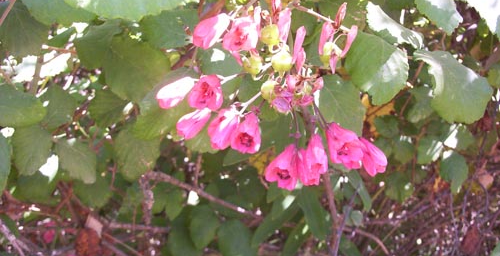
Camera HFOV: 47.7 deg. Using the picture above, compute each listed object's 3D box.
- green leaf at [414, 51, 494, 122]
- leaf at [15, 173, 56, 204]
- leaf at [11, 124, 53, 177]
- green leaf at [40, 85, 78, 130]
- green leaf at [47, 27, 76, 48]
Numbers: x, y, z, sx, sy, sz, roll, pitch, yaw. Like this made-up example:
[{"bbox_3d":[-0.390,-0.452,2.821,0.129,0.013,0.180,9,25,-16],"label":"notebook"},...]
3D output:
[{"bbox_3d":[0.173,-0.035,0.480,0.055,0.018,0.085,-29,57,3],"label":"green leaf"},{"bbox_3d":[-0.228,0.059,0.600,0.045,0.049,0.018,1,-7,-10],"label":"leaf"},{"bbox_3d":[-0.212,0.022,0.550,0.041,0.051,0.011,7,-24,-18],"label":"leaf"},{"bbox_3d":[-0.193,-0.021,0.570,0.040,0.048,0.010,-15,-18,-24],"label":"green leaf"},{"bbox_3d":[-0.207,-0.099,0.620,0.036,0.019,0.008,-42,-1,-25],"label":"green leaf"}]

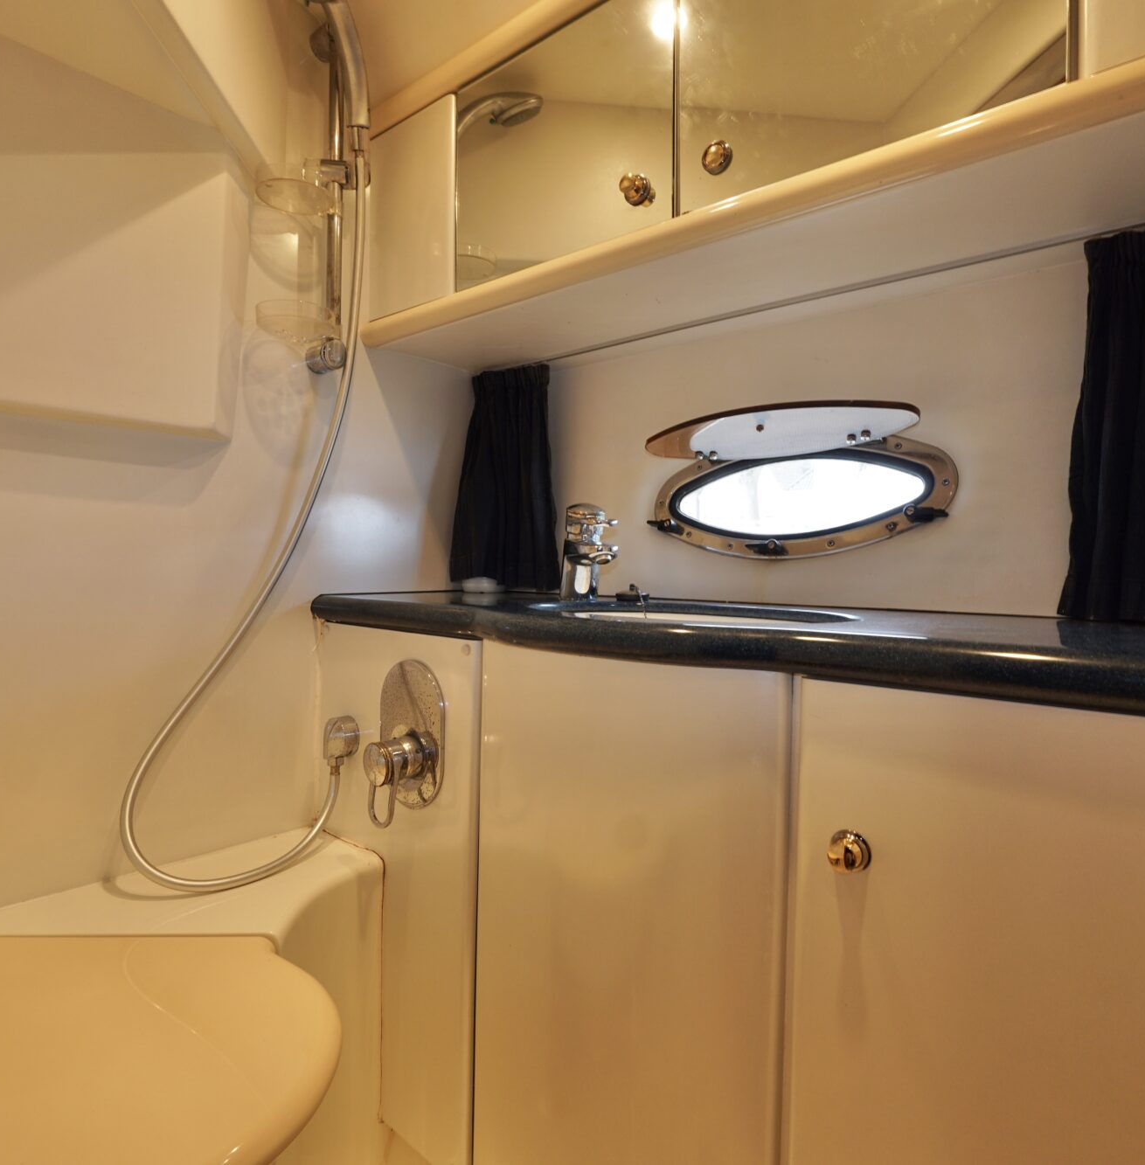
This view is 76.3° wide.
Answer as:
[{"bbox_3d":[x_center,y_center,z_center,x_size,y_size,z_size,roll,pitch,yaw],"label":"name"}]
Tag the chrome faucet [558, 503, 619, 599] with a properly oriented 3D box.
[{"bbox_3d":[0.024,-0.042,0.985,0.052,0.133,0.122,0,1,-25],"label":"chrome faucet"}]

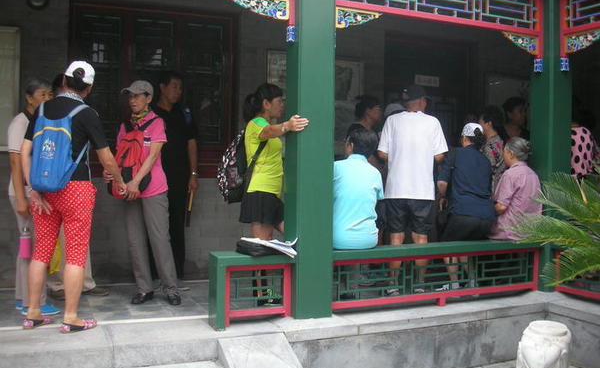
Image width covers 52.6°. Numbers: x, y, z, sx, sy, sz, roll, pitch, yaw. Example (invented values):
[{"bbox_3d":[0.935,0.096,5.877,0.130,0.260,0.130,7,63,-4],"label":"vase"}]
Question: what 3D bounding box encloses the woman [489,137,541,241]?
[{"bbox_3d":[1.690,0.255,5.145,0.480,1.270,0.650,0,2,-34],"label":"woman"}]

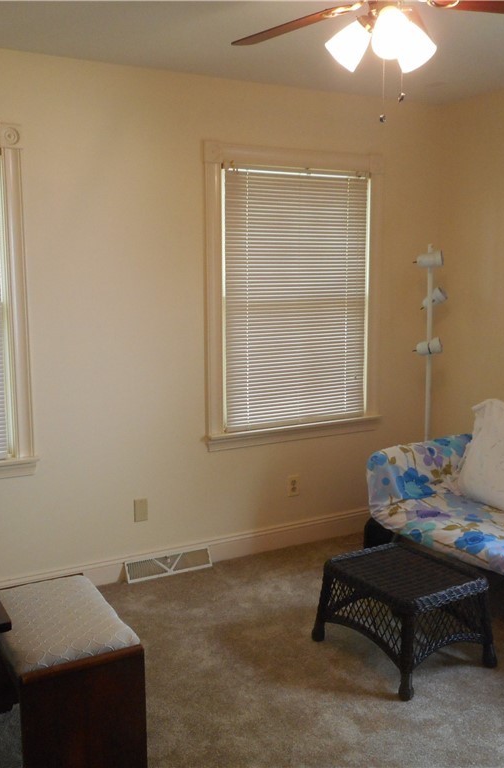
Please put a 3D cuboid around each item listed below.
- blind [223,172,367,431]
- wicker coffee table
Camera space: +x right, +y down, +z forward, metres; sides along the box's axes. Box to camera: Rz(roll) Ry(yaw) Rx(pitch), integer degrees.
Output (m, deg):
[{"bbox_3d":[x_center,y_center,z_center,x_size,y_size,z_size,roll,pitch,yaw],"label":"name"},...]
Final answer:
[{"bbox_3d":[0.253,-0.446,3.914,0.875,1.326,0.045,-5,10,-28],"label":"blind"},{"bbox_3d":[0.605,0.912,2.955,0.475,0.345,0.550,-6,10,-32],"label":"wicker coffee table"}]

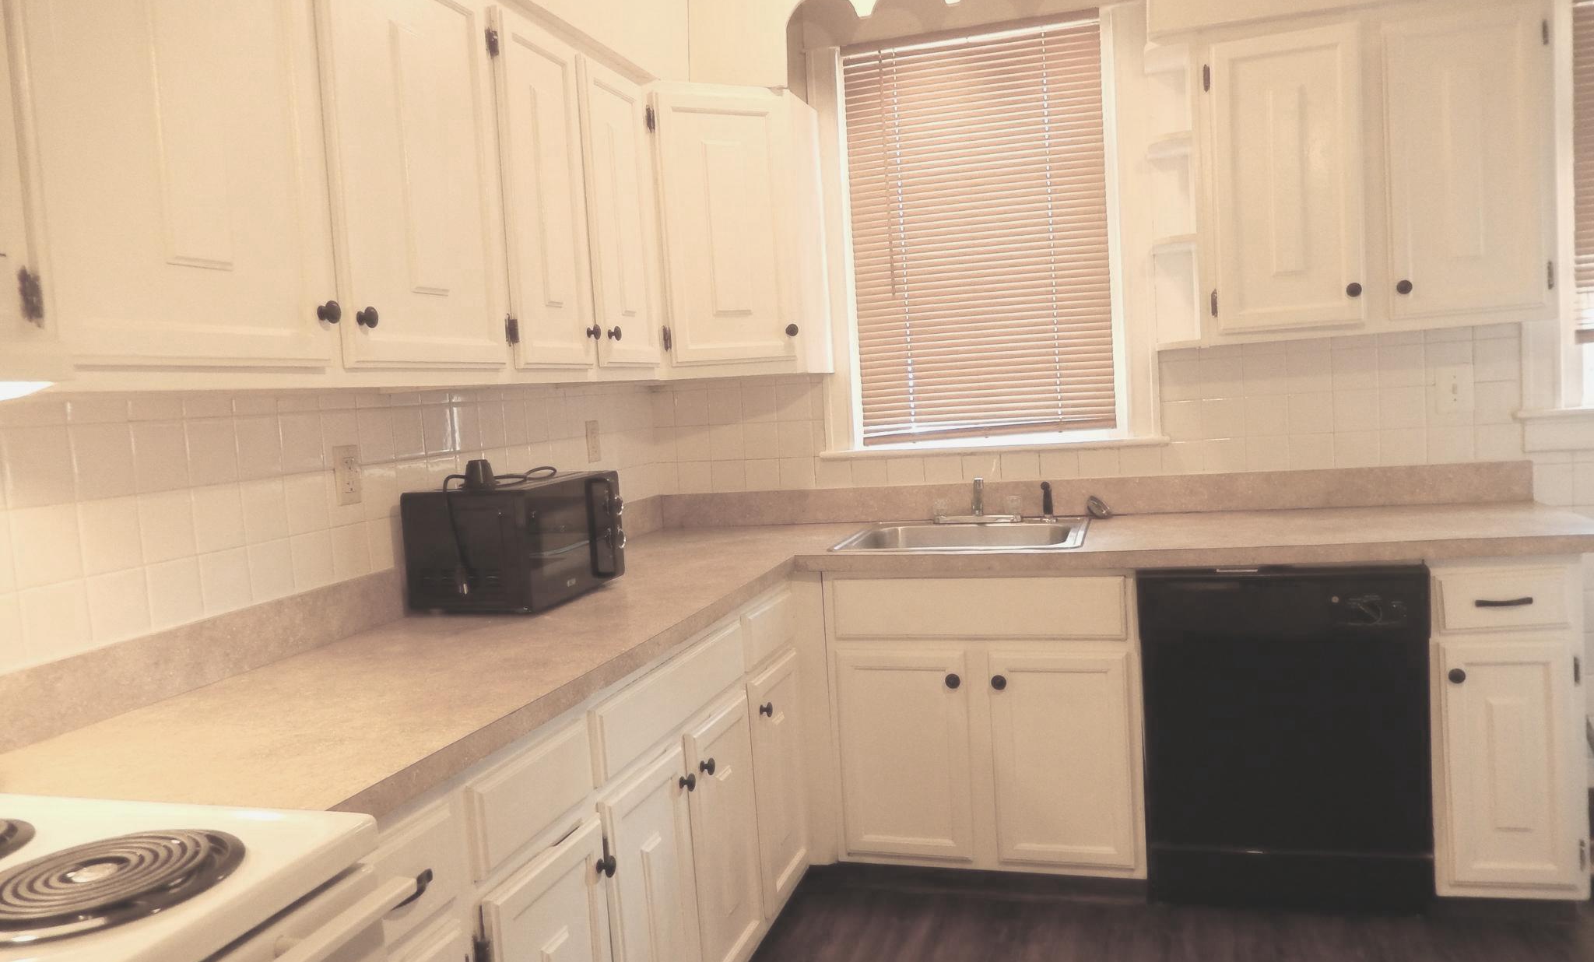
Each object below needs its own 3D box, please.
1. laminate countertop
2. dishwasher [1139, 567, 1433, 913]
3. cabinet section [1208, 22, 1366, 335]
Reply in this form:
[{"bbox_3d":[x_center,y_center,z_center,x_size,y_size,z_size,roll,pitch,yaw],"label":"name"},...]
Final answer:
[{"bbox_3d":[0.415,0.230,2.146,2.440,0.045,2.420,-2,4,16],"label":"laminate countertop"},{"bbox_3d":[1.181,0.571,2.890,0.605,0.830,0.605,-2,4,16],"label":"dishwasher"},{"bbox_3d":[1.228,-0.731,2.928,0.330,0.703,0.310,-2,4,16],"label":"cabinet section"}]

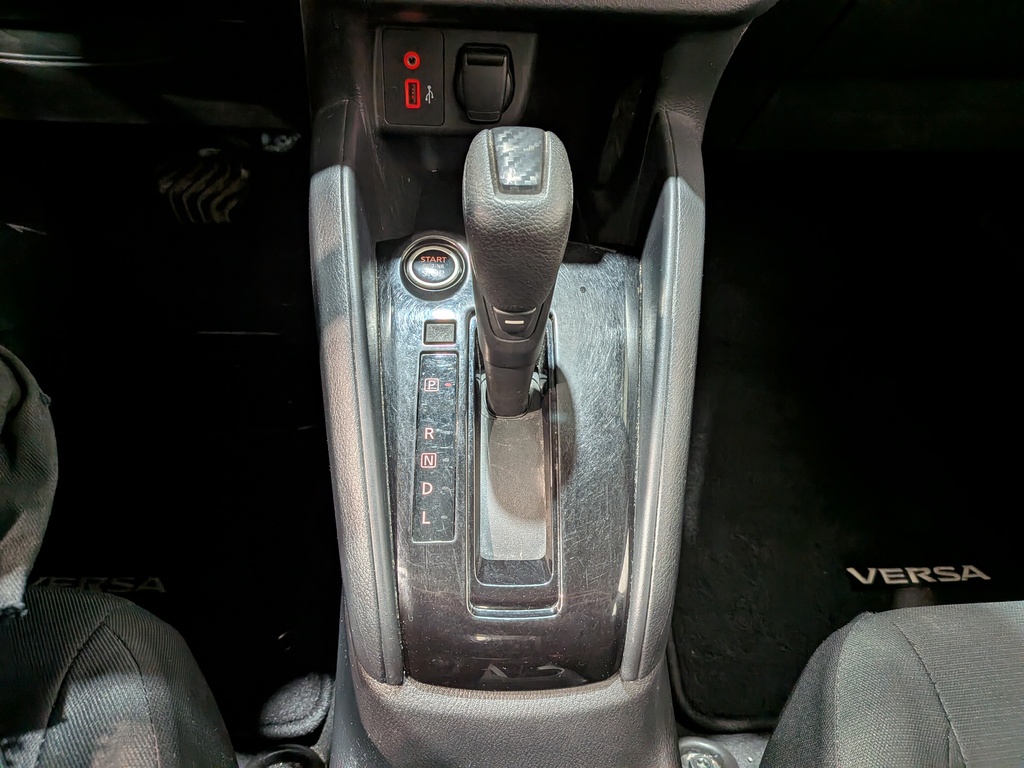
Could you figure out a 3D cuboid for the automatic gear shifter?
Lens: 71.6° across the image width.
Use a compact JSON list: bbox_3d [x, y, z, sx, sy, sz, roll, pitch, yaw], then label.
[{"bbox_3d":[0.003,-0.055,0.390,0.051,0.158,0.056,0,47,0],"label":"automatic gear shifter"}]

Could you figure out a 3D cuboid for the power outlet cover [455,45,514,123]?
[{"bbox_3d":[-0.018,-0.193,0.458,0.038,0.046,0.013,0,20,0],"label":"power outlet cover"}]

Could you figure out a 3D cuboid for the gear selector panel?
[{"bbox_3d":[-0.043,0.036,0.413,0.024,0.006,0.111,0,73,0],"label":"gear selector panel"}]

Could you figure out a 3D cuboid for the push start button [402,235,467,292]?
[{"bbox_3d":[-0.049,-0.075,0.445,0.039,0.012,0.039,0,73,0],"label":"push start button"}]

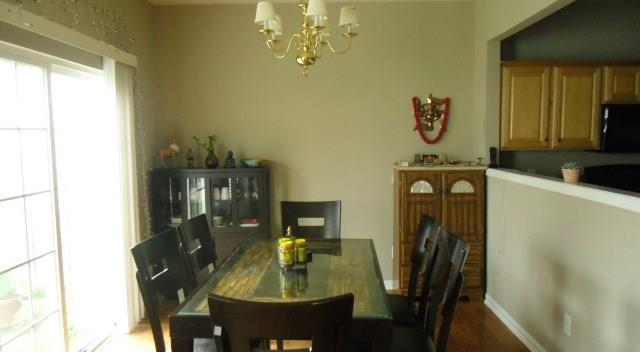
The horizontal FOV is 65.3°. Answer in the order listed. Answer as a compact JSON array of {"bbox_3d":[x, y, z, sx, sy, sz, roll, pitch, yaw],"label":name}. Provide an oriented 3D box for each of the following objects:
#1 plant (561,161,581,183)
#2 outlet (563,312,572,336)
[{"bbox_3d":[1.490,-0.023,2.975,0.099,0.124,0.099,0,4,1],"label":"plant"},{"bbox_3d":[1.422,0.855,2.870,0.009,0.117,0.071,0,4,1],"label":"outlet"}]

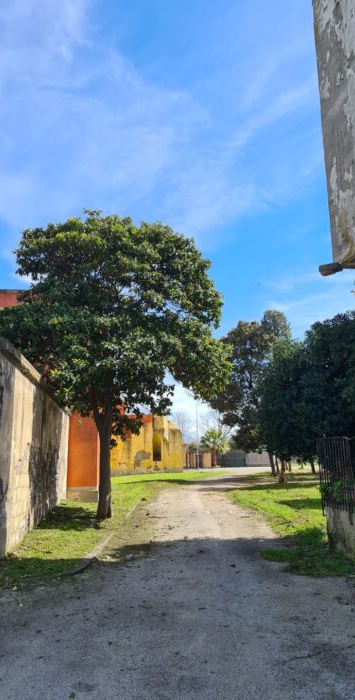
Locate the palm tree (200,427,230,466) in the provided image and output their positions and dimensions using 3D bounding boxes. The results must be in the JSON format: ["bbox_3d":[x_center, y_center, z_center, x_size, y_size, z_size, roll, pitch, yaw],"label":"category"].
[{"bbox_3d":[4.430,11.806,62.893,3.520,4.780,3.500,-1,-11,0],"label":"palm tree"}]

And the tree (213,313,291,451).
[{"bbox_3d":[5.183,2.877,36.122,5.540,11.570,5.600,-1,-11,0],"label":"tree"}]

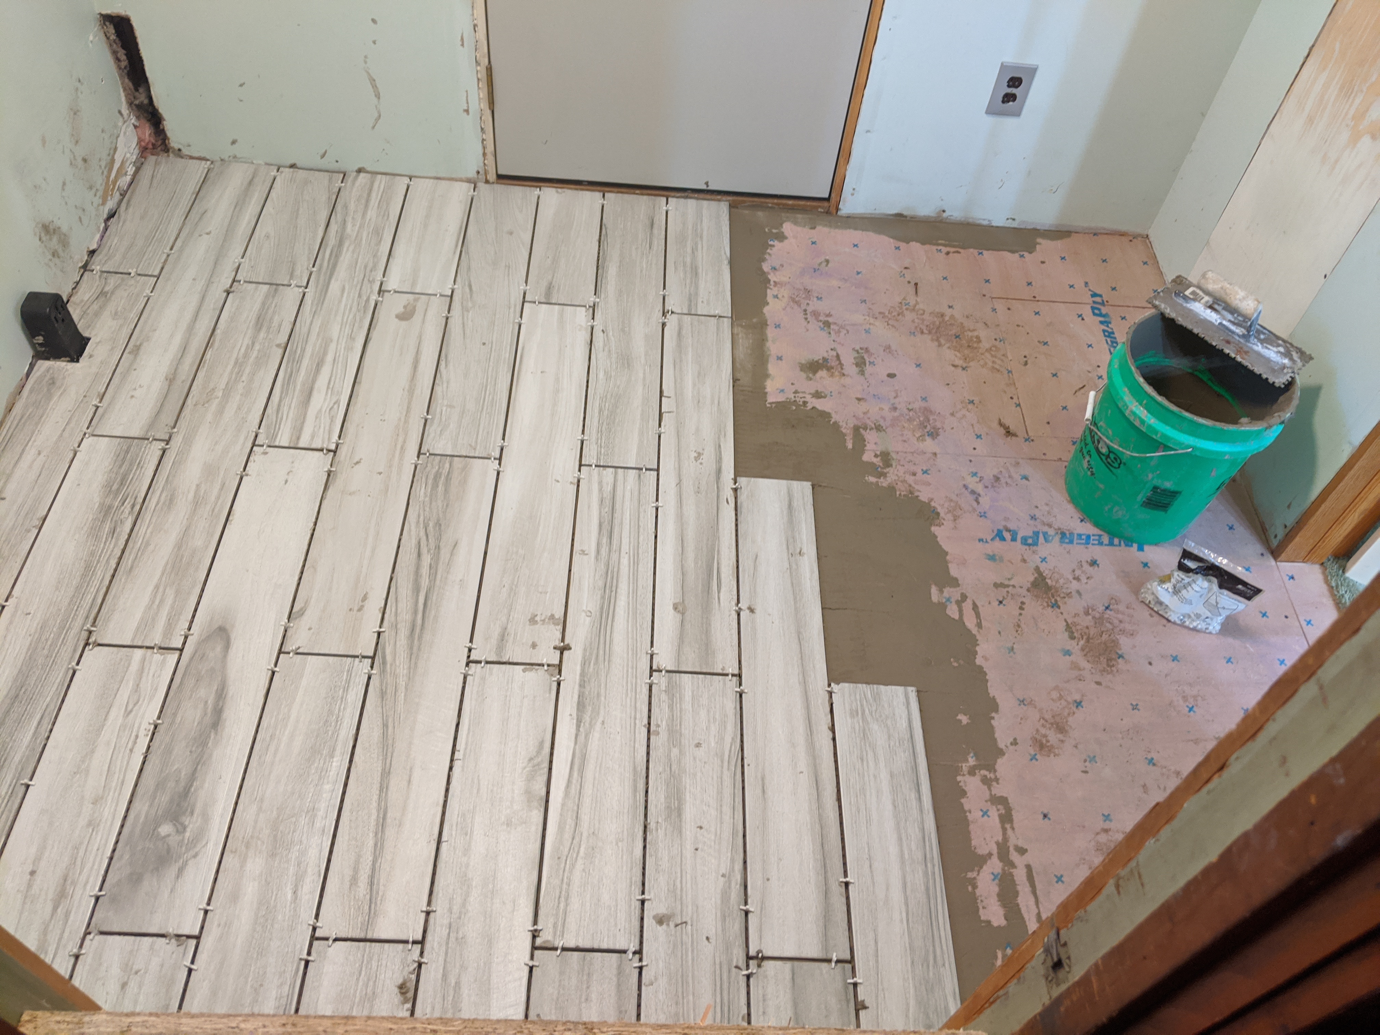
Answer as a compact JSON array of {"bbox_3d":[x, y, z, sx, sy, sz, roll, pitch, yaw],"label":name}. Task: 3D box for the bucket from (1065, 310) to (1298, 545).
[{"bbox_3d":[0.912,-0.157,2.061,0.308,0.370,0.308,3,52,-4],"label":"bucket"}]

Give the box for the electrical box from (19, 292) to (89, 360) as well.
[{"bbox_3d":[-1.255,-0.375,2.121,0.067,0.126,0.061,4,52,-4],"label":"electrical box"}]

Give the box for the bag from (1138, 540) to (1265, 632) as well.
[{"bbox_3d":[0.961,0.138,2.017,0.168,0.055,0.150,32,80,17],"label":"bag"}]

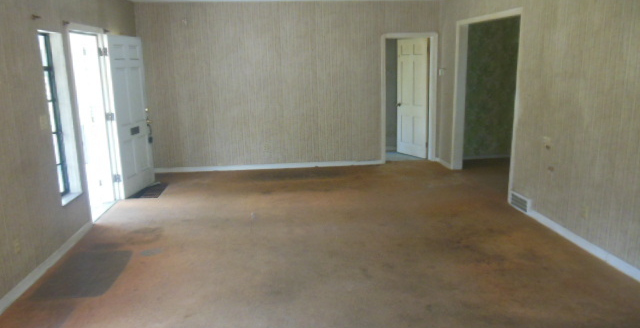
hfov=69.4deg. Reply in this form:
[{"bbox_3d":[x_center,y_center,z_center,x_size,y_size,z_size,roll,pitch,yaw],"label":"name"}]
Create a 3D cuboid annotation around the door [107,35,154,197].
[{"bbox_3d":[-2.473,-0.629,6.089,0.045,2.023,0.787,1,13,8],"label":"door"}]

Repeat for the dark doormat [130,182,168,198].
[{"bbox_3d":[-2.336,0.370,6.300,0.427,0.012,0.727,-2,13,-6],"label":"dark doormat"}]

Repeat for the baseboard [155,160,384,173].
[{"bbox_3d":[-0.793,0.036,7.482,3.771,0.085,0.020,-2,13,-6],"label":"baseboard"}]

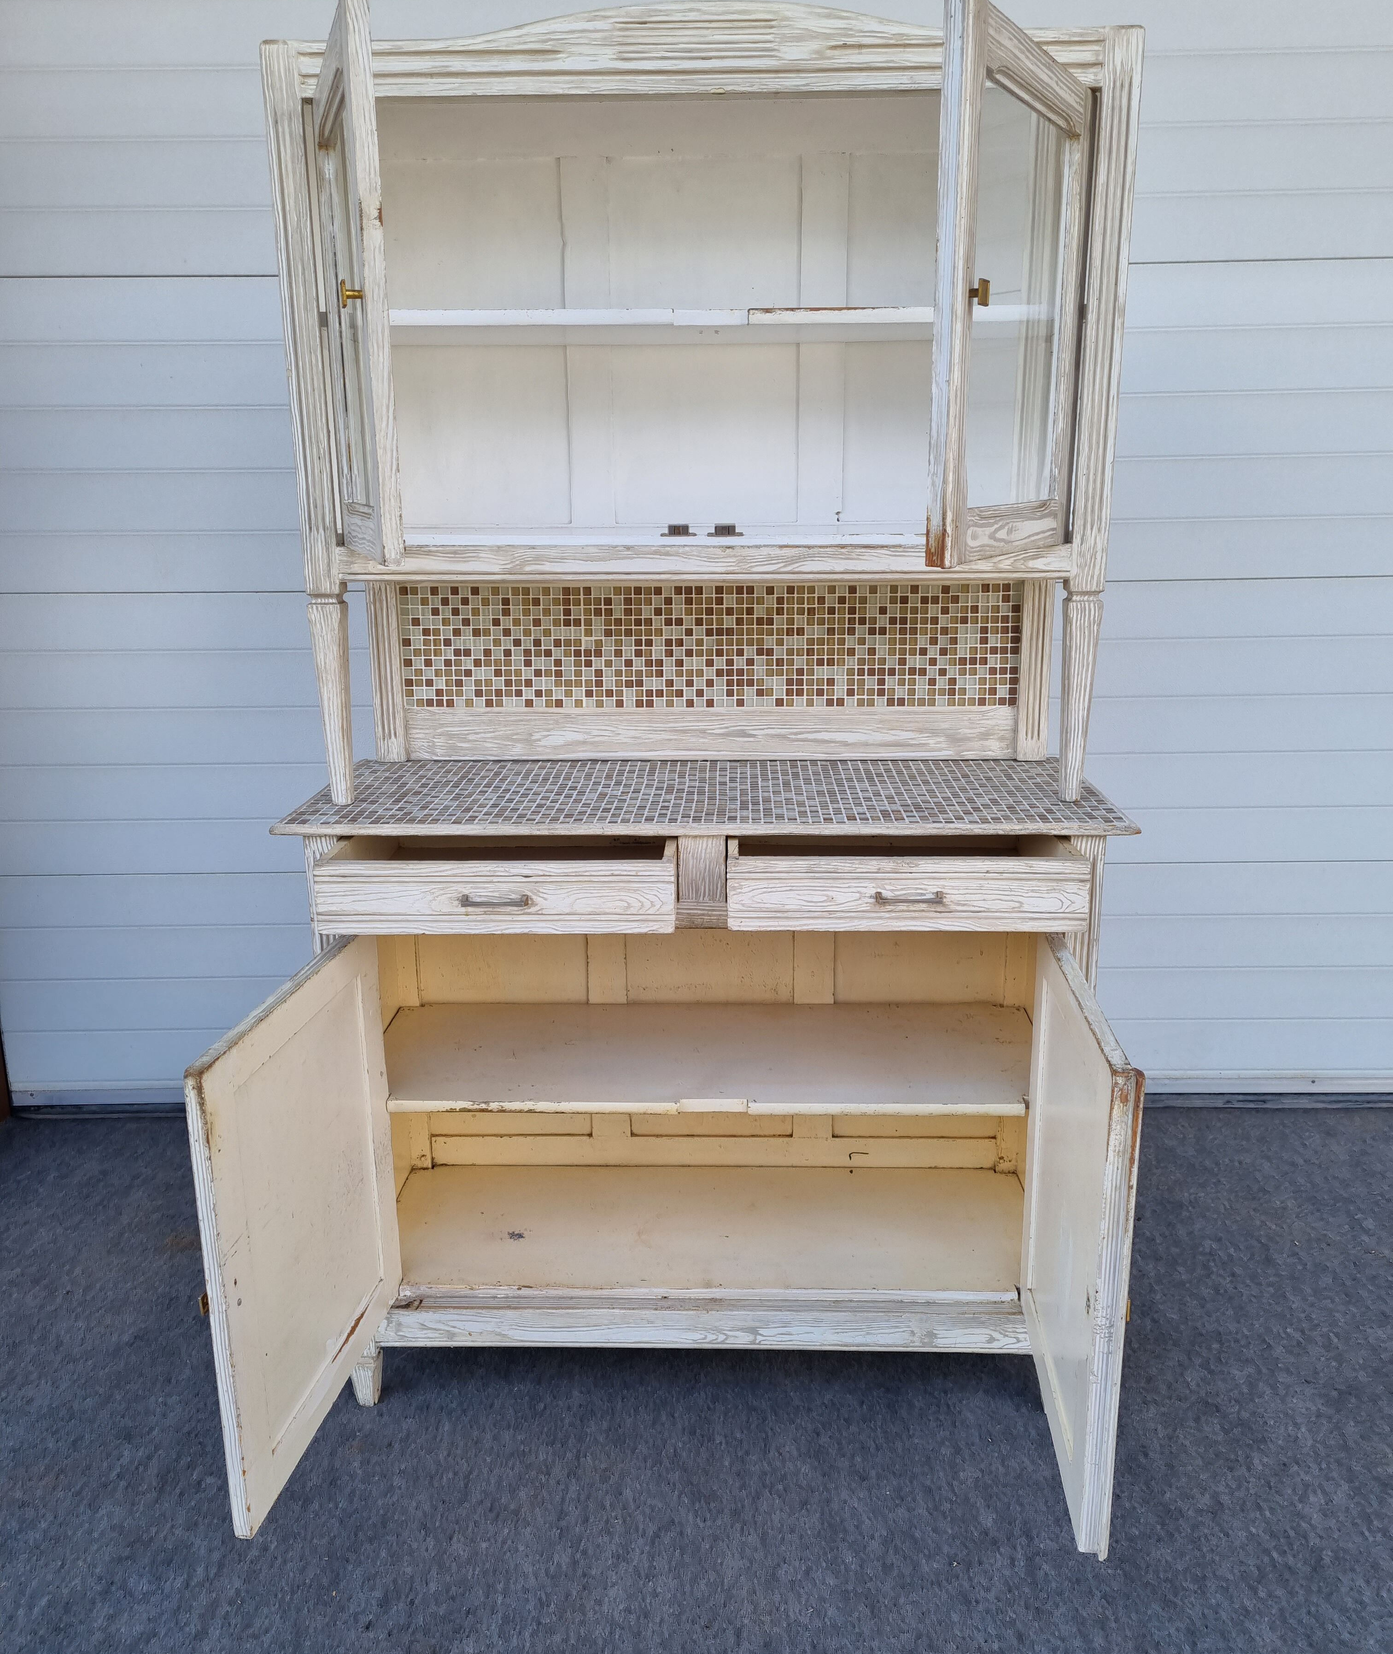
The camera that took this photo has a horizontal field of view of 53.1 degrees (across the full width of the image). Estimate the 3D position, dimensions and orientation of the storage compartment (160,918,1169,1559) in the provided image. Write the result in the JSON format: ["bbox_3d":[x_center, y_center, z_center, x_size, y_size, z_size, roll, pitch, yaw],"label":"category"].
[{"bbox_3d":[0.010,0.518,2.073,1.165,0.770,0.905,0,15,2],"label":"storage compartment"}]

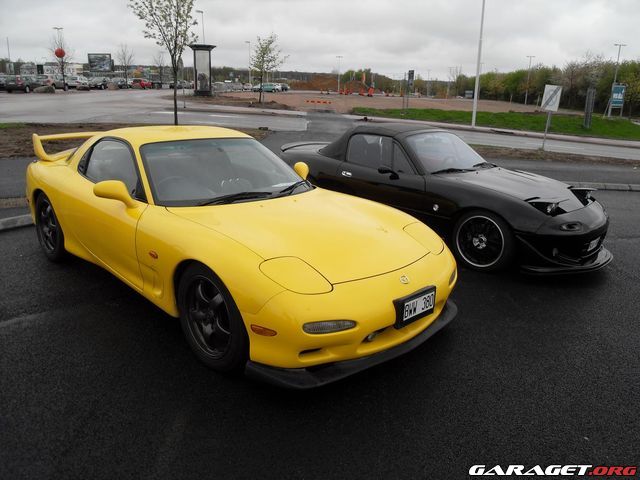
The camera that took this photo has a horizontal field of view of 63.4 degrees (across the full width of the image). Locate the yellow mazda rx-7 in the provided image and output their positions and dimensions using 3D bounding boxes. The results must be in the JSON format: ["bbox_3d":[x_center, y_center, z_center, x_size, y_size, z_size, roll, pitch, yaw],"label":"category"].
[{"bbox_3d":[-0.905,-0.278,4.214,4.240,1.230,1.780,18,22,42],"label":"yellow mazda rx-7"}]

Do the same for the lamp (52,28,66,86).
[{"bbox_3d":[-32.394,-22.788,64.990,1.300,7.240,0.400,2,16,0],"label":"lamp"}]

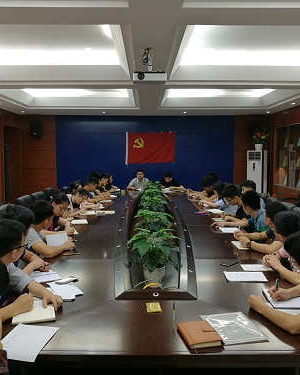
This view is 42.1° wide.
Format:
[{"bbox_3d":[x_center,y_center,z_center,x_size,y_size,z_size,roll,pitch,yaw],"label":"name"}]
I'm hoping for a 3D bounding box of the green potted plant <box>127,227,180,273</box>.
[{"bbox_3d":[0.031,0.452,2.545,0.360,0.390,0.360,0,5,-1],"label":"green potted plant"}]

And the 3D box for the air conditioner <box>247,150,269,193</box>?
[{"bbox_3d":[3.023,-0.191,11.056,0.500,1.720,0.320,4,6,44],"label":"air conditioner"}]

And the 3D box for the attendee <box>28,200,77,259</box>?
[{"bbox_3d":[-0.995,0.703,3.487,0.720,1.180,0.550,-1,4,-12],"label":"attendee"}]

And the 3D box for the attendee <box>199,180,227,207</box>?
[{"bbox_3d":[1.172,0.482,6.459,0.720,1.180,0.520,0,4,0],"label":"attendee"}]

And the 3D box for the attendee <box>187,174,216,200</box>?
[{"bbox_3d":[1.068,0.398,7.455,0.720,1.200,0.520,0,4,0],"label":"attendee"}]

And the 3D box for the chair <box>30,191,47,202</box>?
[{"bbox_3d":[-1.291,0.614,5.634,0.650,1.060,0.620,0,5,-1],"label":"chair"}]

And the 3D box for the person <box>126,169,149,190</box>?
[{"bbox_3d":[-0.282,0.225,8.894,0.560,1.240,0.800,0,5,-1],"label":"person"}]

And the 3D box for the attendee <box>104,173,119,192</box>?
[{"bbox_3d":[-0.914,0.312,8.192,0.750,1.180,0.500,0,5,2],"label":"attendee"}]

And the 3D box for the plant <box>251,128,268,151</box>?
[{"bbox_3d":[3.073,-1.327,10.965,0.420,0.560,0.420,4,6,44],"label":"plant"}]

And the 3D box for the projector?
[{"bbox_3d":[-0.002,-1.220,4.341,0.370,0.125,0.290,0,4,0],"label":"projector"}]

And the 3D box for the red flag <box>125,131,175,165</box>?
[{"bbox_3d":[0.021,-1.160,11.545,1.440,0.960,0.040,0,5,-1],"label":"red flag"}]

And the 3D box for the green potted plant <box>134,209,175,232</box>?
[{"bbox_3d":[0.035,0.400,3.389,0.360,0.400,0.360,0,4,0],"label":"green potted plant"}]

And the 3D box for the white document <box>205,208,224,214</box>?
[{"bbox_3d":[0.975,0.356,5.797,0.290,0.020,0.240,0,4,0],"label":"white document"}]

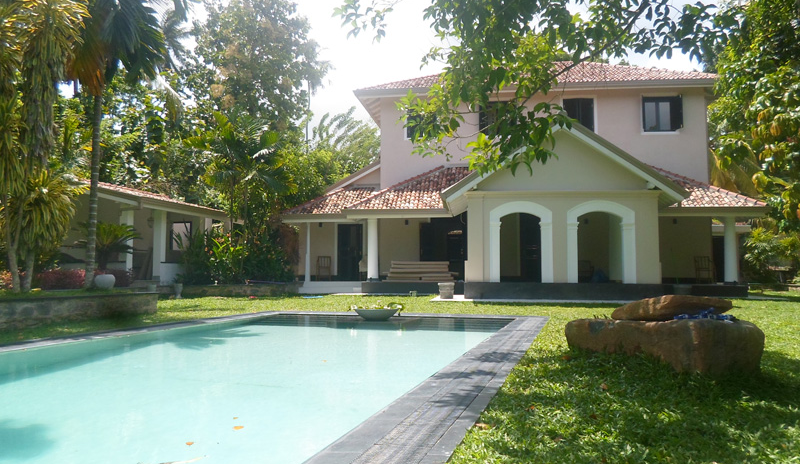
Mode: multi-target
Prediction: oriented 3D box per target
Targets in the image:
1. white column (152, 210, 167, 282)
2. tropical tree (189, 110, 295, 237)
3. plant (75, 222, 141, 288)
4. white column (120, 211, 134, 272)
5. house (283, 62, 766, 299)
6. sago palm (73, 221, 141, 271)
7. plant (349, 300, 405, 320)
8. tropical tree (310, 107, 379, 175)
[{"bbox_3d":[-7.158,0.412,17.132,0.290,2.109,0.290,-1,-4,18],"label":"white column"},{"bbox_3d":[-5.043,-1.129,18.026,3.100,5.408,3.000,0,-4,7],"label":"tropical tree"},{"bbox_3d":[-6.434,0.511,12.653,1.420,1.443,1.350,0,-4,7],"label":"plant"},{"bbox_3d":[-8.119,0.405,17.132,0.290,2.094,0.290,-1,-4,18],"label":"white column"},{"bbox_3d":[4.182,-2.540,22.976,16.062,9.810,12.600,0,-4,7],"label":"house"},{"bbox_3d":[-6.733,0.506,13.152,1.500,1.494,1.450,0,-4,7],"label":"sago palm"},{"bbox_3d":[-0.395,1.380,10.089,0.920,0.349,0.850,0,-4,7],"label":"plant"},{"bbox_3d":[-2.670,-1.862,27.727,3.600,8.457,3.400,0,-4,7],"label":"tropical tree"}]

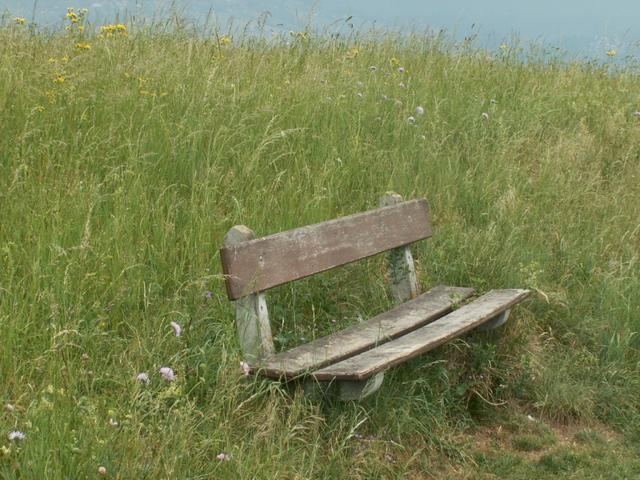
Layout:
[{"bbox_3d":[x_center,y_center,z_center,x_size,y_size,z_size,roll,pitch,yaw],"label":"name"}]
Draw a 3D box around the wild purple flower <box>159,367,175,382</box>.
[{"bbox_3d":[-0.463,0.406,4.800,0.045,0.045,0.045,1,7,0],"label":"wild purple flower"}]

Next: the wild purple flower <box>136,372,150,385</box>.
[{"bbox_3d":[-0.527,0.414,4.750,0.039,0.033,0.039,1,7,0],"label":"wild purple flower"}]

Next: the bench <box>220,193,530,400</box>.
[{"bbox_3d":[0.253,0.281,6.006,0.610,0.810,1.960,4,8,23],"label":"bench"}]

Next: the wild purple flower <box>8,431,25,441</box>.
[{"bbox_3d":[-0.821,0.529,4.300,0.040,0.025,0.040,1,7,0],"label":"wild purple flower"}]

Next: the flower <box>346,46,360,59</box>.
[{"bbox_3d":[0.219,-1.226,10.400,0.085,0.073,0.085,1,7,0],"label":"flower"}]

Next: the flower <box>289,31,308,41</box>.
[{"bbox_3d":[-0.146,-1.389,10.800,0.126,0.063,0.095,1,7,0],"label":"flower"}]

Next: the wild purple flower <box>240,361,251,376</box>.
[{"bbox_3d":[-0.237,0.408,5.050,0.029,0.047,0.033,1,7,0],"label":"wild purple flower"}]

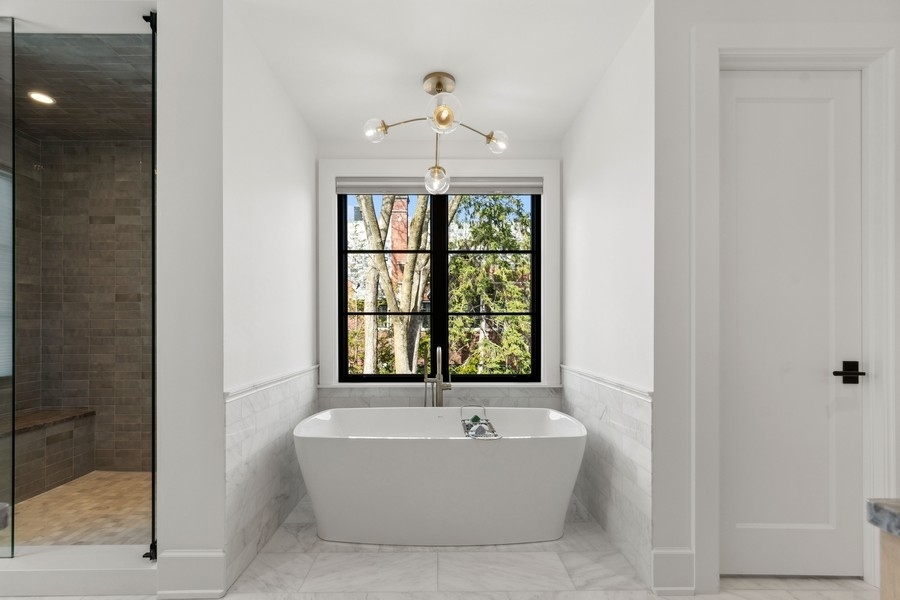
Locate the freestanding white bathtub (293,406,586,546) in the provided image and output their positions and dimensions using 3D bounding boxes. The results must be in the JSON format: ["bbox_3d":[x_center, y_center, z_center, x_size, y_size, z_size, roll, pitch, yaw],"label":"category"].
[{"bbox_3d":[-0.055,1.054,2.355,1.690,0.590,0.770,0,-2,-1],"label":"freestanding white bathtub"}]

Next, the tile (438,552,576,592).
[{"bbox_3d":[0.256,1.310,1.815,0.620,0.012,0.290,0,-2,-1],"label":"tile"}]

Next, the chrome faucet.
[{"bbox_3d":[-0.084,0.860,2.730,0.200,1.030,0.240,0,-2,-1],"label":"chrome faucet"}]

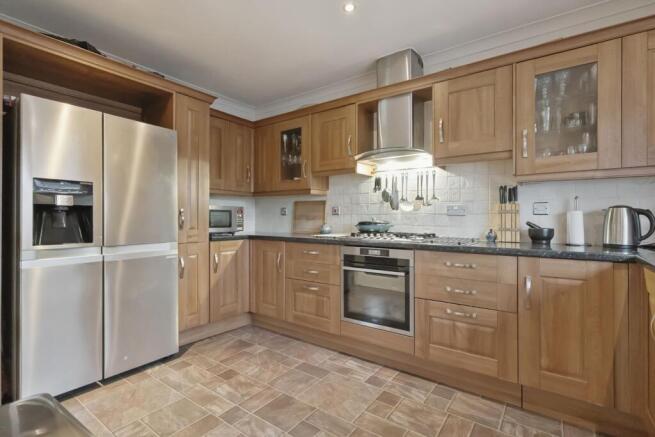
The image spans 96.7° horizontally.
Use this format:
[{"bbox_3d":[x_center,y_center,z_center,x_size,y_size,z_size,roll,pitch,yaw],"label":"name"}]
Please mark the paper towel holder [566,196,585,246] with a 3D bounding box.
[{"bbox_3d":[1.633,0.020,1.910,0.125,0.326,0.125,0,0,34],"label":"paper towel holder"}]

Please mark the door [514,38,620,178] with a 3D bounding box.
[{"bbox_3d":[1.440,-0.643,1.767,0.490,0.728,0.025,0,0,34],"label":"door"}]

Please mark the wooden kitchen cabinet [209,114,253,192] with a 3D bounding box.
[{"bbox_3d":[-1.167,-0.648,3.142,0.340,0.760,0.620,0,0,37],"label":"wooden kitchen cabinet"}]

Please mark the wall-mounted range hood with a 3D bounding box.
[{"bbox_3d":[0.561,-0.895,2.413,0.600,0.870,0.500,0,0,35],"label":"wall-mounted range hood"}]

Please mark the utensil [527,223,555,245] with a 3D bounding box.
[{"bbox_3d":[1.428,0.100,1.950,0.155,0.150,0.140,0,0,35],"label":"utensil"}]

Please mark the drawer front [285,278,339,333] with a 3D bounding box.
[{"bbox_3d":[-0.131,0.741,2.507,0.589,0.394,0.025,0,0,34],"label":"drawer front"}]

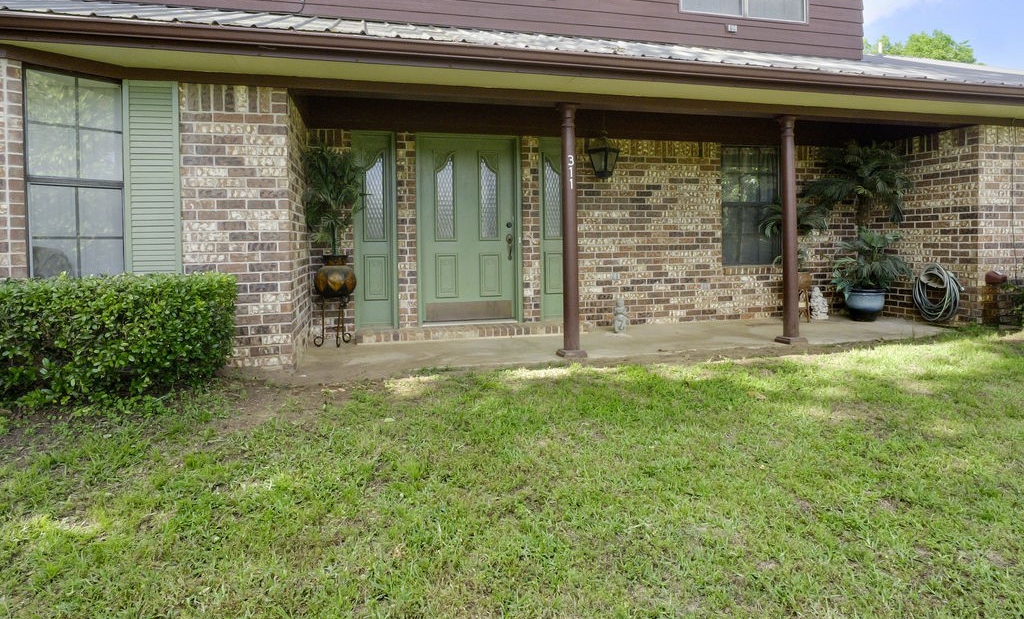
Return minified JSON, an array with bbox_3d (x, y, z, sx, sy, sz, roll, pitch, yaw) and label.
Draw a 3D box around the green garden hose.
[{"bbox_3d":[4.848,-0.182,6.070,0.180,0.670,0.440,-1,2,-12],"label":"green garden hose"}]

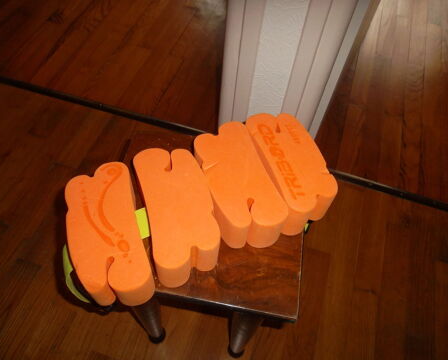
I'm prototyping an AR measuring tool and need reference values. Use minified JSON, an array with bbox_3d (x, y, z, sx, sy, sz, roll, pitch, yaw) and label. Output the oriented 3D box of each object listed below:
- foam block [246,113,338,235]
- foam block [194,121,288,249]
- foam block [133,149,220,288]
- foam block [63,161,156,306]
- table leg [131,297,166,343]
[{"bbox_3d":[0.107,-0.019,0.624,0.090,0.071,0.198,-15,58,-14],"label":"foam block"},{"bbox_3d":[0.018,0.009,0.599,0.099,0.071,0.199,-15,58,-14],"label":"foam block"},{"bbox_3d":[-0.068,0.048,0.565,0.098,0.071,0.200,-12,57,-12],"label":"foam block"},{"bbox_3d":[-0.143,0.071,0.467,0.082,0.061,0.177,-14,59,-12],"label":"foam block"},{"bbox_3d":[-0.145,0.270,0.737,0.058,0.375,0.058,10,56,3],"label":"table leg"}]

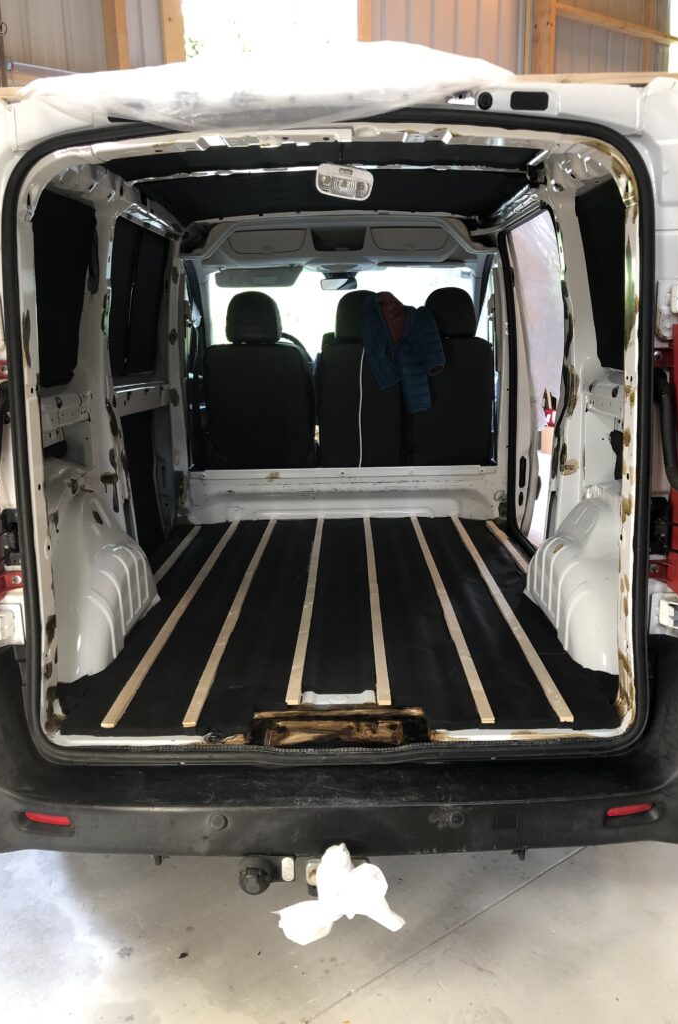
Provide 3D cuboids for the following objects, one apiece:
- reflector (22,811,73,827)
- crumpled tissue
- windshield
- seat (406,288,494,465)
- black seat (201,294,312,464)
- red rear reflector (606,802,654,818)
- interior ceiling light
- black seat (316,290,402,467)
[{"bbox_3d":[-0.616,0.648,1.750,0.105,0.027,0.022,2,12,16],"label":"reflector"},{"bbox_3d":[0.003,0.757,1.644,0.250,0.175,0.120,-1,12,1],"label":"crumpled tissue"},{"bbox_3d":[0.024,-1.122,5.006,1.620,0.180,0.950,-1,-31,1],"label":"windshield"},{"bbox_3d":[0.542,-0.597,4.407,0.450,1.111,0.780,-1,12,1],"label":"seat"},{"bbox_3d":[-0.390,-0.583,4.420,0.520,1.116,0.780,-1,12,1],"label":"black seat"},{"bbox_3d":[0.605,0.614,1.716,0.107,0.027,0.020,-4,13,-16],"label":"red rear reflector"},{"bbox_3d":[0.014,-0.844,2.121,0.148,0.083,0.040,9,12,-2],"label":"interior ceiling light"},{"bbox_3d":[0.105,-0.589,4.413,0.440,1.111,0.780,-1,12,1],"label":"black seat"}]

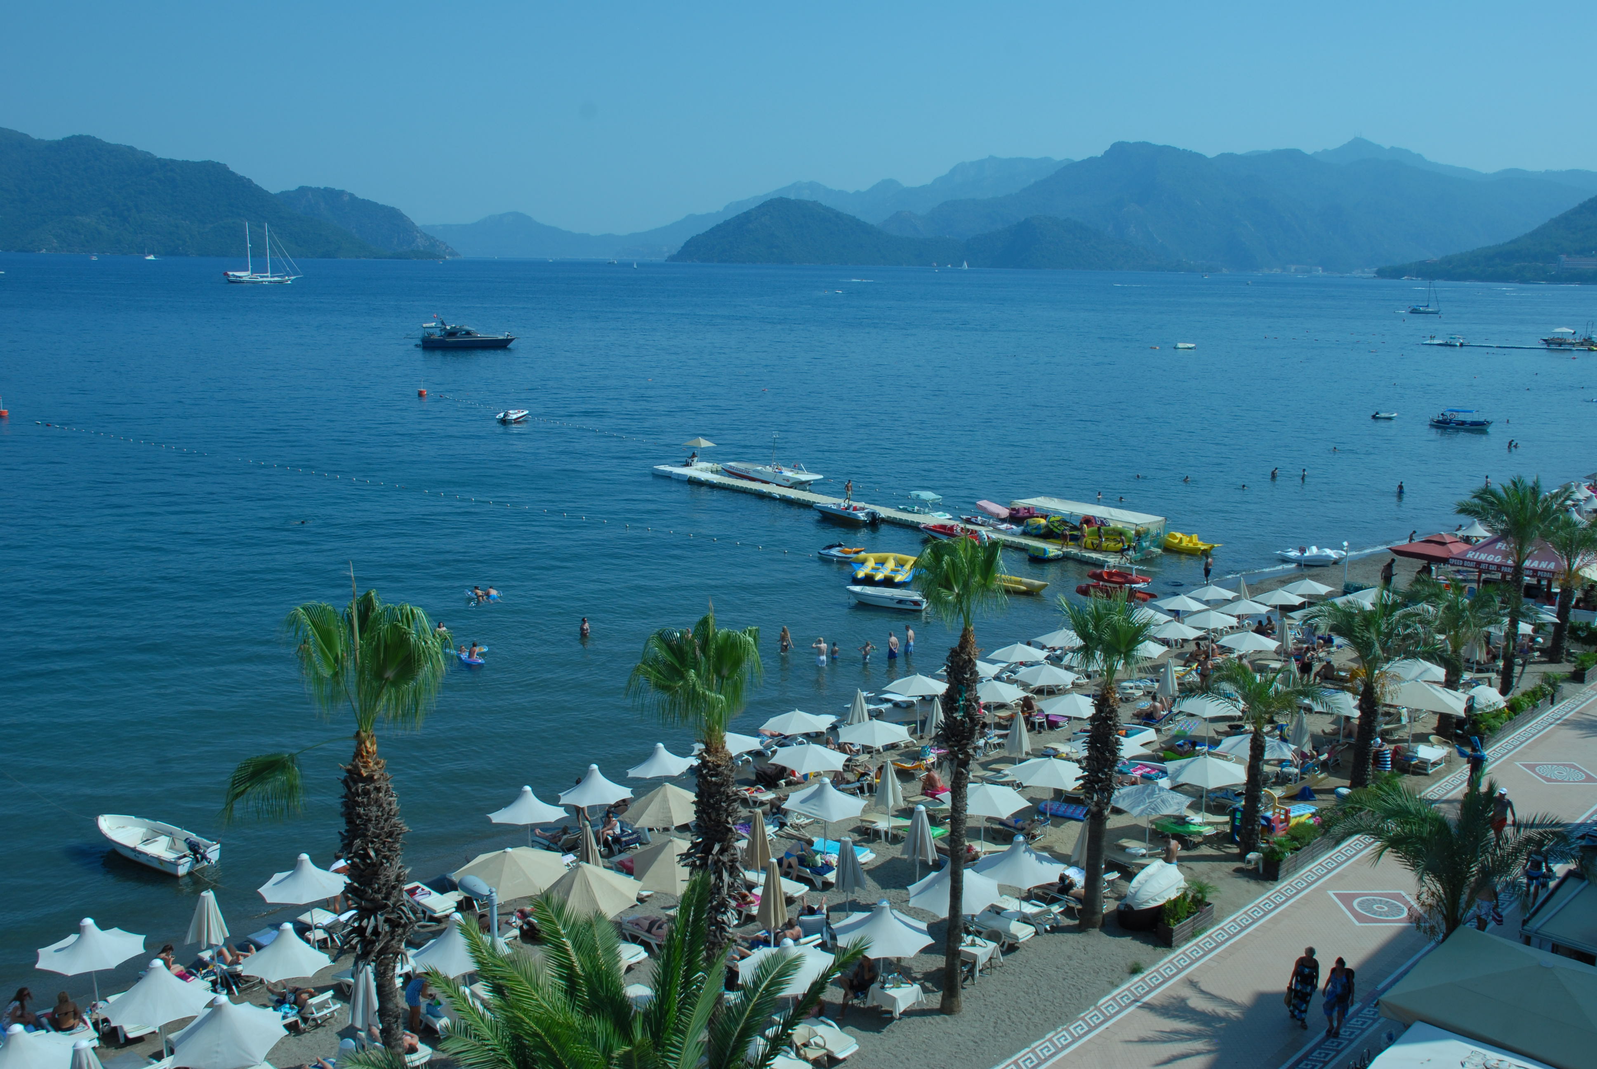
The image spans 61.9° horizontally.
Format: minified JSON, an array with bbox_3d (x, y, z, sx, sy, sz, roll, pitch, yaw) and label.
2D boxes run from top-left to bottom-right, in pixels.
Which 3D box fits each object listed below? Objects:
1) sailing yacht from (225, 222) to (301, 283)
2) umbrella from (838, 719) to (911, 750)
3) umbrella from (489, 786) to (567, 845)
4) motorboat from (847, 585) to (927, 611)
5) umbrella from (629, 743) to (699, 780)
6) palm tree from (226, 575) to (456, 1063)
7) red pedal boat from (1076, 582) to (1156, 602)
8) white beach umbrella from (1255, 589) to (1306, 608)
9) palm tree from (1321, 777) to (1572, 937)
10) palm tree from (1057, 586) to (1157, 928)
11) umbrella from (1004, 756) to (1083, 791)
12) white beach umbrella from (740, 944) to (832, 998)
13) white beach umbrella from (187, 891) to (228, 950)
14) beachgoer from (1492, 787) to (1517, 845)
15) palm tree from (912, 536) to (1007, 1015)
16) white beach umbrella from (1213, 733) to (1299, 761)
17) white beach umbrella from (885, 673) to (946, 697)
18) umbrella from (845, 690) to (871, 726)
[{"bbox_3d":[-251.793,-131.866,622.372,35.717,28.690,7.500,-1,12,-10],"label":"sailing yacht"},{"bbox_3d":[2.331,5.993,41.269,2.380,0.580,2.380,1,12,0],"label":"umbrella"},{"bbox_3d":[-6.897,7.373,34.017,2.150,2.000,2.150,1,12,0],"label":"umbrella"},{"bbox_3d":[4.098,3.019,61.918,3.800,0.850,1.500,4,12,15],"label":"motorboat"},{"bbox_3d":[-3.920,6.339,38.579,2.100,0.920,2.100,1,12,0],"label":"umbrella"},{"bbox_3d":[-8.035,5.316,23.896,4.100,9.665,3.300,-3,12,-19],"label":"palm tree"},{"bbox_3d":[16.096,2.991,67.274,3.700,0.750,1.600,7,13,26],"label":"red pedal boat"},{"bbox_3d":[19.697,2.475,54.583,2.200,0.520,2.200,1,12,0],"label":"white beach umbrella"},{"bbox_3d":[13.896,7.387,28.762,4.800,4.300,4.700,1,12,0],"label":"palm tree"},{"bbox_3d":[6.935,5.344,30.804,2.300,8.200,2.300,4,12,13],"label":"palm tree"},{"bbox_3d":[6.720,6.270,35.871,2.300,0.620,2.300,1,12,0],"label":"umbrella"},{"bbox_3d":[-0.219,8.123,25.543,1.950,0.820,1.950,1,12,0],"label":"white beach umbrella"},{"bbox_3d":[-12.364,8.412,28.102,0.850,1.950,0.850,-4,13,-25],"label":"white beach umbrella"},{"bbox_3d":[17.883,7.269,33.769,0.620,1.768,0.420,10,15,38],"label":"beachgoer"},{"bbox_3d":[3.164,4.931,26.549,1.950,10.000,1.950,1,12,0],"label":"palm tree"},{"bbox_3d":[13.247,6.850,38.893,2.400,2.350,2.400,5,12,20],"label":"white beach umbrella"},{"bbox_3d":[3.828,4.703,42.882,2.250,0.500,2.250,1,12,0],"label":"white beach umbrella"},{"bbox_3d":[2.050,6.411,45.346,0.750,2.400,0.750,2,12,3],"label":"umbrella"}]

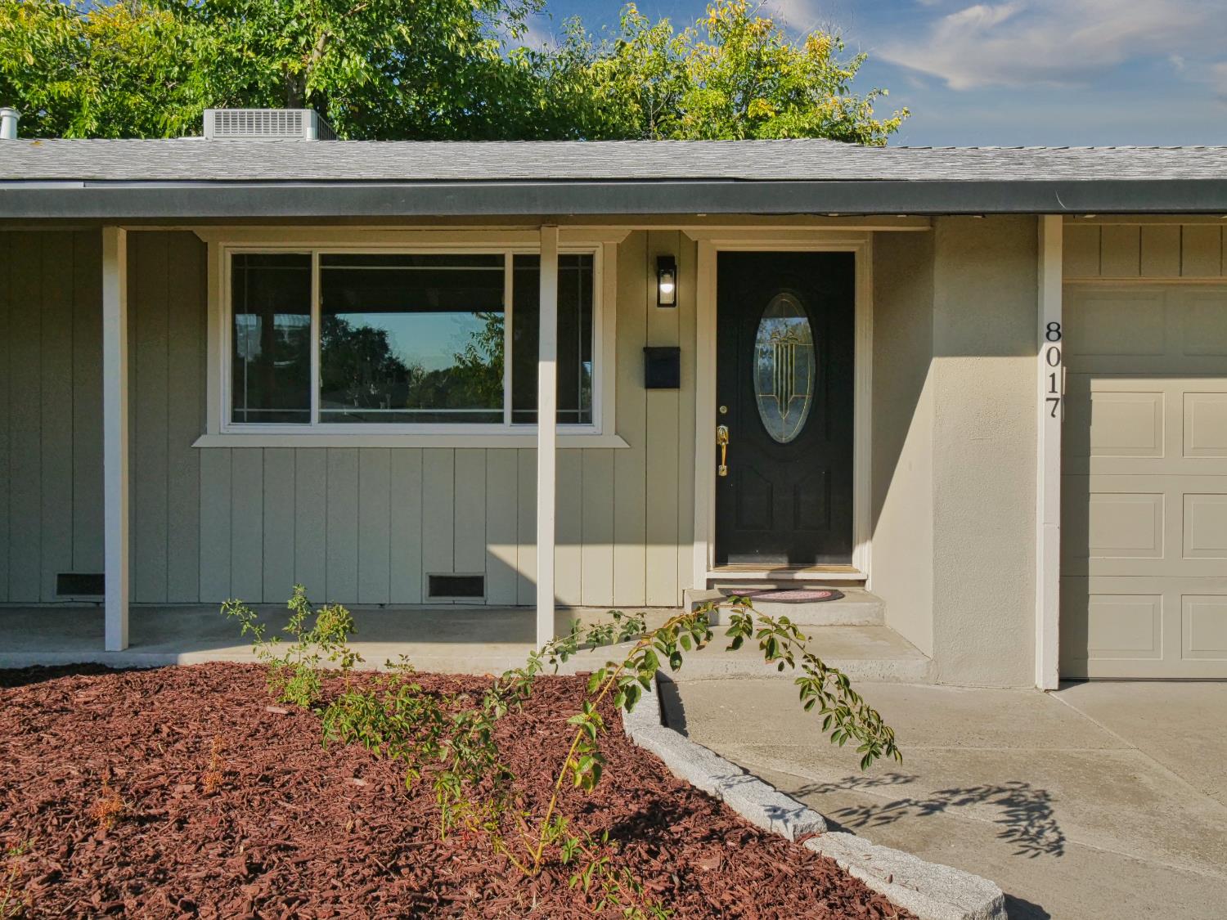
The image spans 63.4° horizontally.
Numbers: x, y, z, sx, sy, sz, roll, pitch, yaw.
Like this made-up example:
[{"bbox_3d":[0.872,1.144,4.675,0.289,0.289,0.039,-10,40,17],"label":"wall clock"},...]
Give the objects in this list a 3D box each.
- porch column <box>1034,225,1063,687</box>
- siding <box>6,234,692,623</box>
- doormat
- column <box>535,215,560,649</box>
[{"bbox_3d":[2.195,-0.043,4.994,0.089,2.380,0.089,0,1,1],"label":"porch column"},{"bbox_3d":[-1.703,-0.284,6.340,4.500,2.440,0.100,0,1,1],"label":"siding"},{"bbox_3d":[1.057,0.834,6.115,0.780,0.012,0.490,0,1,1],"label":"doormat"},{"bbox_3d":[-0.345,-0.111,5.184,0.089,2.210,0.089,0,1,1],"label":"column"}]

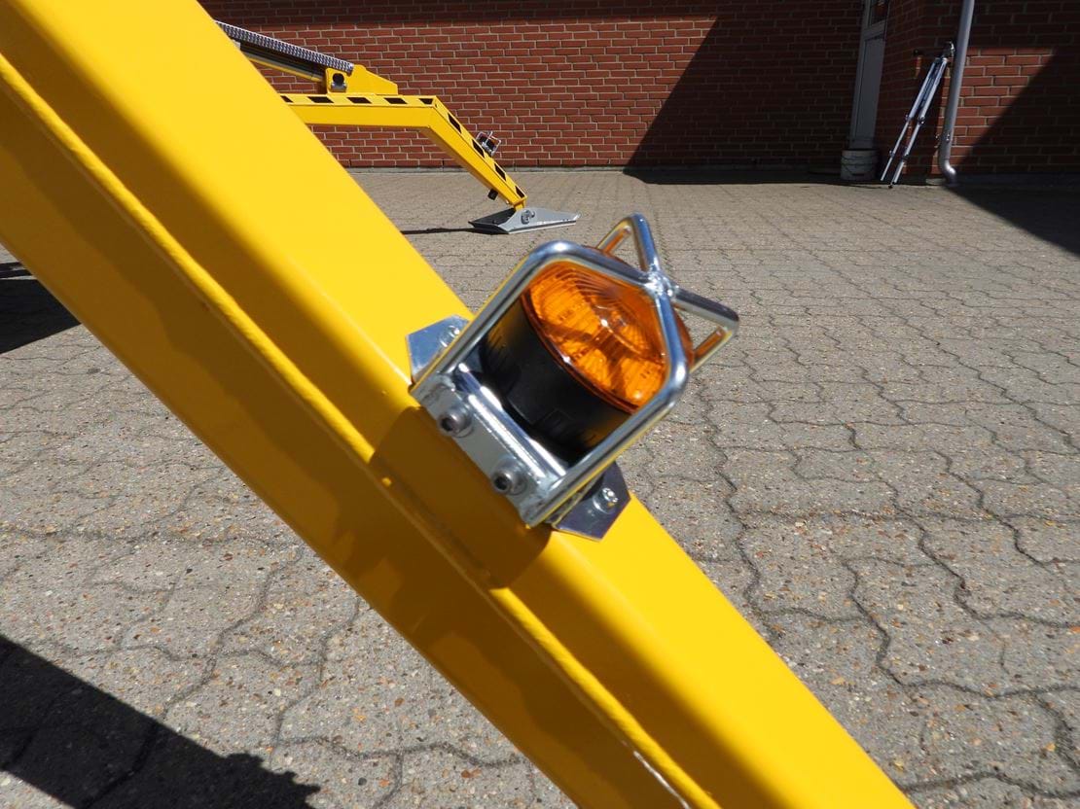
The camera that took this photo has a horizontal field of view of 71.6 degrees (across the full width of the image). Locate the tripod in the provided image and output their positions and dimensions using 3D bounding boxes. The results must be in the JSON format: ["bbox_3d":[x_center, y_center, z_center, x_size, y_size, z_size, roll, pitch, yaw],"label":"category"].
[{"bbox_3d":[2.679,-2.052,5.321,0.145,1.020,0.140,20,11,-2],"label":"tripod"}]

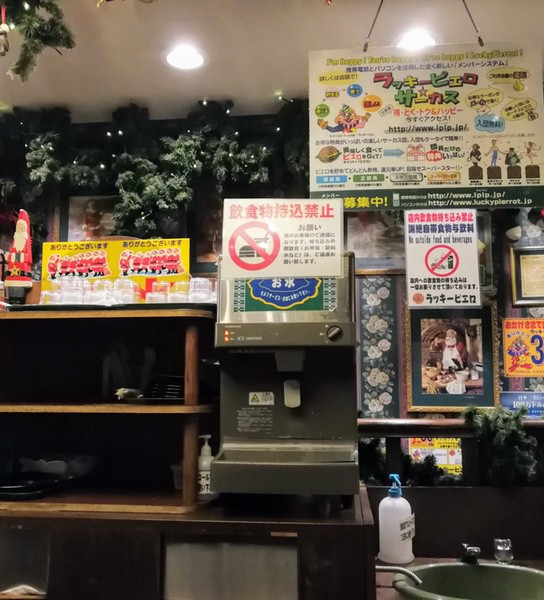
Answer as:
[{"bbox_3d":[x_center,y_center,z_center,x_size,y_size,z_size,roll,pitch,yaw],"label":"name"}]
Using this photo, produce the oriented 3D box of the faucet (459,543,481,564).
[{"bbox_3d":[0.563,0.721,1.774,0.060,0.058,0.090,-1,-7,6],"label":"faucet"}]

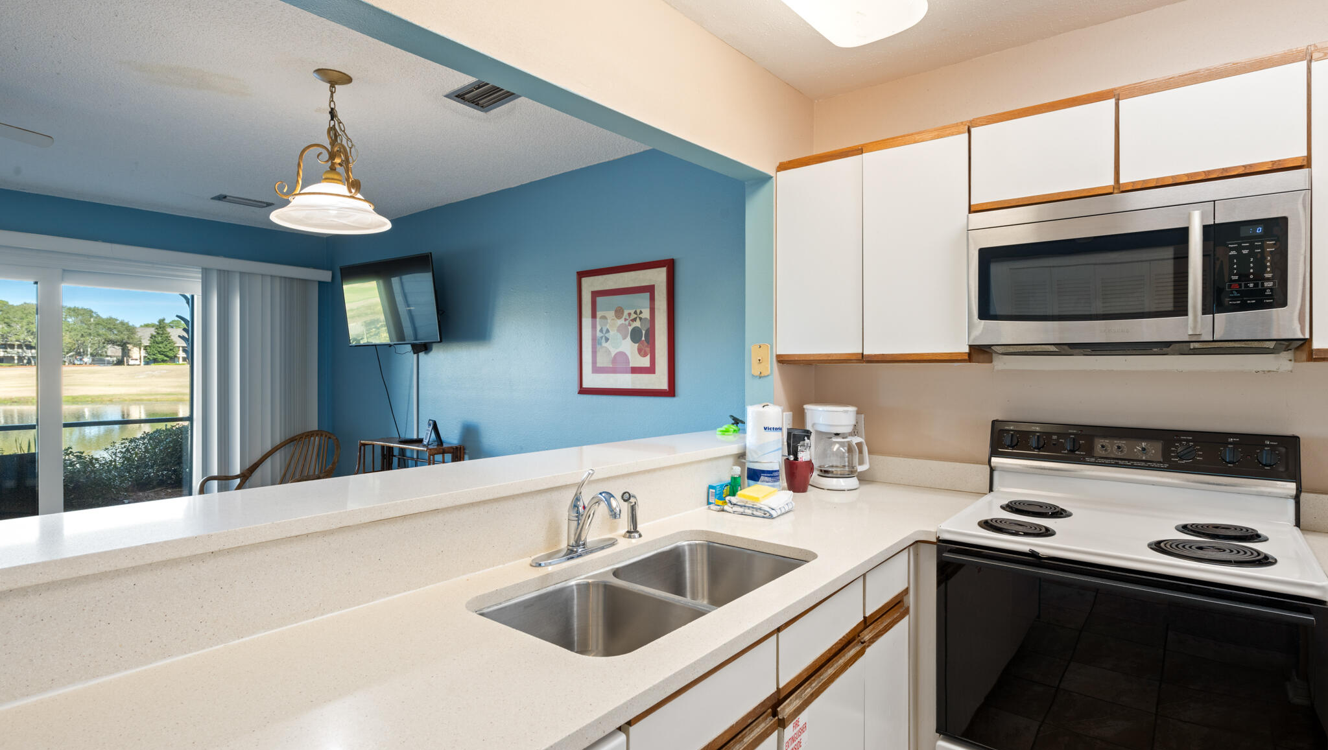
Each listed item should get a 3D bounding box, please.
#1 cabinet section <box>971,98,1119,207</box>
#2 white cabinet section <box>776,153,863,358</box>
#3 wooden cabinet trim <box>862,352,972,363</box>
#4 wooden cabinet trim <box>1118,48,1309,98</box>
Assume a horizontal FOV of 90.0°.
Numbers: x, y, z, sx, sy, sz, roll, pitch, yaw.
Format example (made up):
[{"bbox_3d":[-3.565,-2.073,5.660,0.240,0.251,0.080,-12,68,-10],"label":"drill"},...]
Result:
[{"bbox_3d":[1.202,-0.645,2.079,0.376,0.265,0.320,0,1,39],"label":"cabinet section"},{"bbox_3d":[0.654,-0.412,2.517,0.333,0.706,0.320,0,1,39],"label":"white cabinet section"},{"bbox_3d":[0.828,-0.058,2.192,0.338,0.030,0.022,1,1,39],"label":"wooden cabinet trim"},{"bbox_3d":[1.403,-0.771,1.716,0.375,0.034,0.022,1,1,39],"label":"wooden cabinet trim"}]

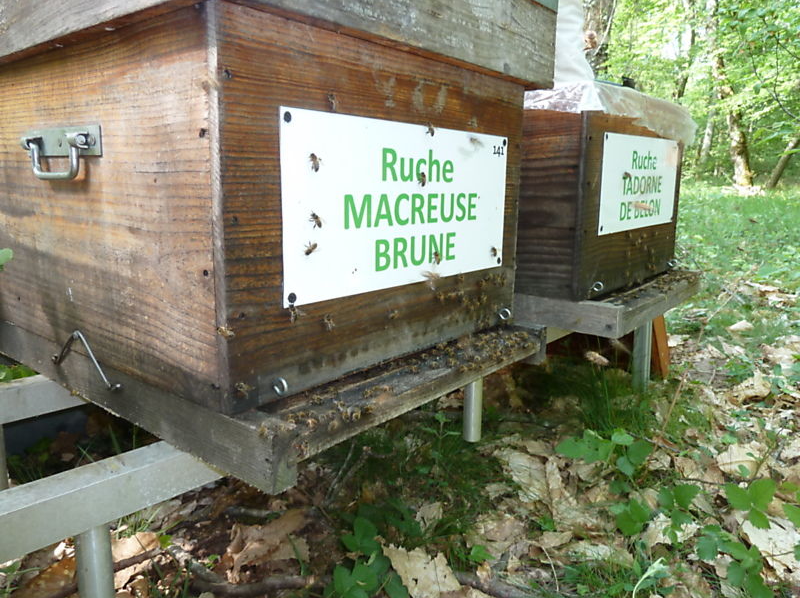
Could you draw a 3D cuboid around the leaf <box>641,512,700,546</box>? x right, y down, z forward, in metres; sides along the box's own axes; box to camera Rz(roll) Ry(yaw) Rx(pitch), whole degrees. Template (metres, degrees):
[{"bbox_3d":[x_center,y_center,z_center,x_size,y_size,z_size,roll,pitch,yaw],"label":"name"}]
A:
[{"bbox_3d":[0.334,0.284,0.713,0.073,0.015,0.055,5,12,27],"label":"leaf"}]

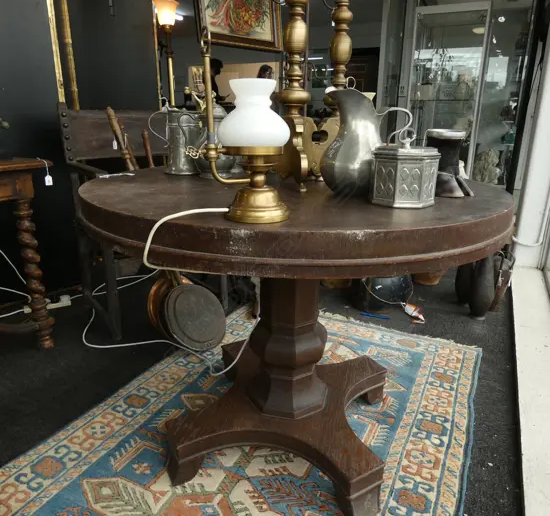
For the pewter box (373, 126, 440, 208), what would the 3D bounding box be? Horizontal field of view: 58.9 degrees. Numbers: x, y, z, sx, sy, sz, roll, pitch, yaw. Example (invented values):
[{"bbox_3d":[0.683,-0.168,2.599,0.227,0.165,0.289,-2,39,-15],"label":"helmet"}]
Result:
[{"bbox_3d":[0.265,-0.189,0.997,0.130,0.148,0.130,2,18,3],"label":"pewter box"}]

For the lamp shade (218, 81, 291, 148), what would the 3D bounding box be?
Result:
[{"bbox_3d":[-0.034,-0.239,0.804,0.121,0.103,0.121,1,18,0],"label":"lamp shade"}]

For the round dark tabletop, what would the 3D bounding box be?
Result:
[{"bbox_3d":[0.047,-0.158,1.261,1.030,0.076,1.030,1,18,0],"label":"round dark tabletop"}]

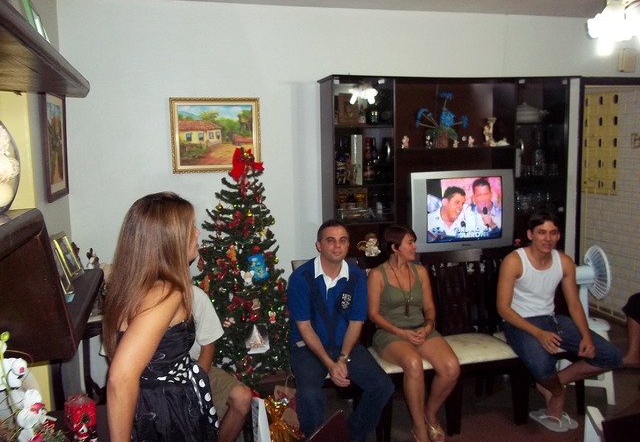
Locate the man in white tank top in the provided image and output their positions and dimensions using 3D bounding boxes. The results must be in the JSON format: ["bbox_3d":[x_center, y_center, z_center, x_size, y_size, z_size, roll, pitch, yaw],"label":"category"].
[{"bbox_3d":[1.384,0.601,3.521,0.553,1.265,0.692,-3,6,-14],"label":"man in white tank top"}]

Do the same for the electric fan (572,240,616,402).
[{"bbox_3d":[1.776,0.671,3.911,0.316,1.028,0.346,-2,6,-8],"label":"electric fan"}]

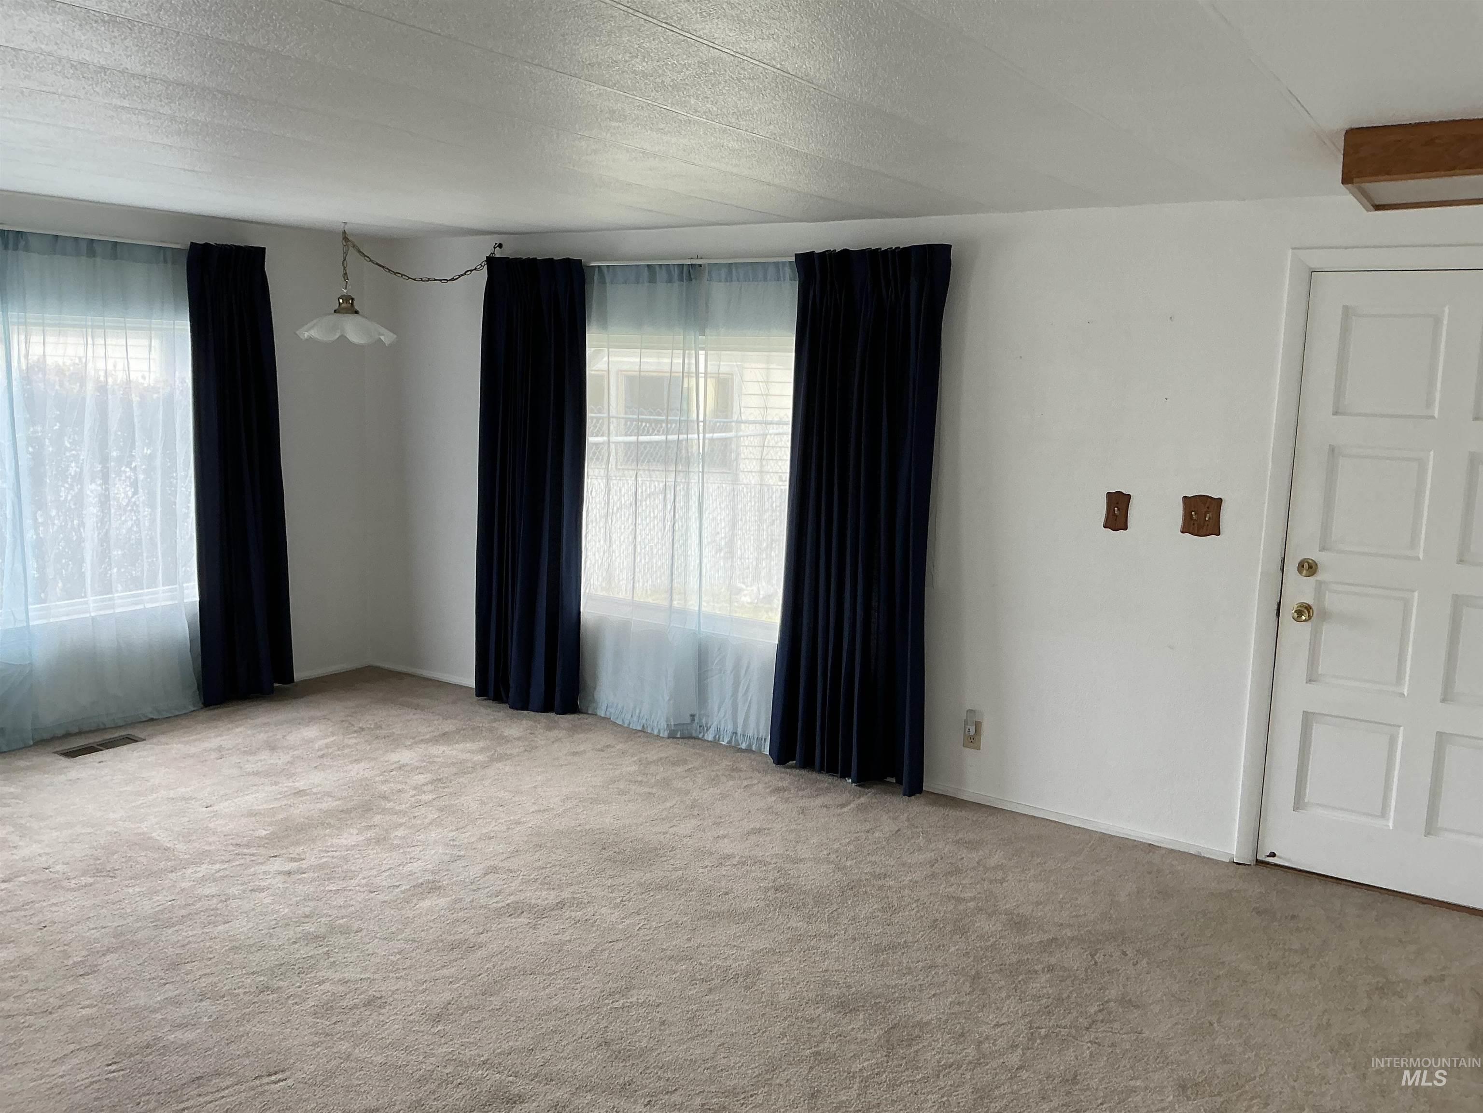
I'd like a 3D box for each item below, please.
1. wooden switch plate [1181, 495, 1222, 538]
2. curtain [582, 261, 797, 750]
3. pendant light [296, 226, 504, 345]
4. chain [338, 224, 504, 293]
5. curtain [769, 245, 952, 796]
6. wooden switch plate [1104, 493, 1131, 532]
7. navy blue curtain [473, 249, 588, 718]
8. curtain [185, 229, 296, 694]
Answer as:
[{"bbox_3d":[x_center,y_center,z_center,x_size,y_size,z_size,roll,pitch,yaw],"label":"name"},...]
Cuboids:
[{"bbox_3d":[1.605,-0.141,4.181,0.133,0.146,0.020,7,10,32],"label":"wooden switch plate"},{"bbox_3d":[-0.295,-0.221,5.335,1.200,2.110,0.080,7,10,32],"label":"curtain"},{"bbox_3d":[-1.602,-1.265,5.634,0.920,0.540,0.440,-2,9,-21],"label":"pendant light"},{"bbox_3d":[-1.497,-1.389,5.654,0.720,0.297,0.040,-2,9,-21],"label":"chain"},{"bbox_3d":[0.456,-0.139,4.818,0.670,2.130,0.140,7,10,32],"label":"curtain"},{"bbox_3d":[1.360,-0.163,4.335,0.085,0.140,0.020,7,10,32],"label":"wooden switch plate"},{"bbox_3d":[-1.018,-0.321,5.742,0.610,2.130,0.130,7,10,32],"label":"navy blue curtain"},{"bbox_3d":[-2.399,-0.372,5.770,0.130,2.150,0.470,7,10,32],"label":"curtain"}]

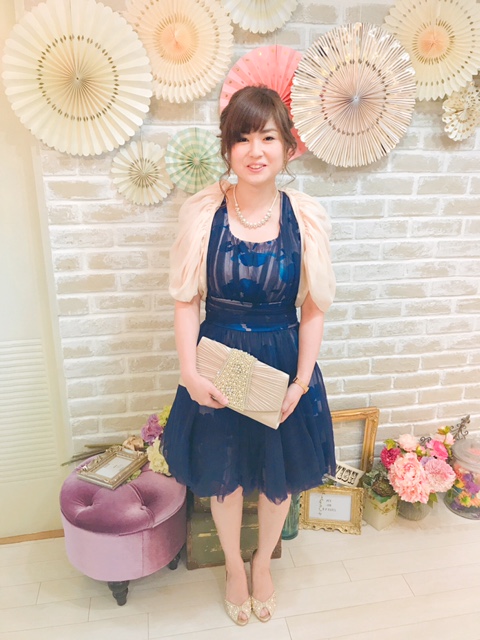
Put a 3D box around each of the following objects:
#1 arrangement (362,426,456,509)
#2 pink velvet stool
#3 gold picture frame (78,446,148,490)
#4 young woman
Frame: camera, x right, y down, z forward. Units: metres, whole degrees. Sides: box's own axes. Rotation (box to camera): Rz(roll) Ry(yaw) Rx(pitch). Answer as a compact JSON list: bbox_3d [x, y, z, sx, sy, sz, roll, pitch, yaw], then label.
[{"bbox_3d":[0.711,0.613,2.121,0.360,0.310,0.260,-3,19,-10],"label":"arrangement"},{"bbox_3d":[-0.402,0.726,1.860,0.435,0.416,0.435,-3,19,-10],"label":"pink velvet stool"},{"bbox_3d":[-0.438,0.515,1.812,0.145,0.030,0.200,8,21,22],"label":"gold picture frame"},{"bbox_3d":[0.038,0.196,1.544,0.530,1.625,0.380,-3,19,-8],"label":"young woman"}]

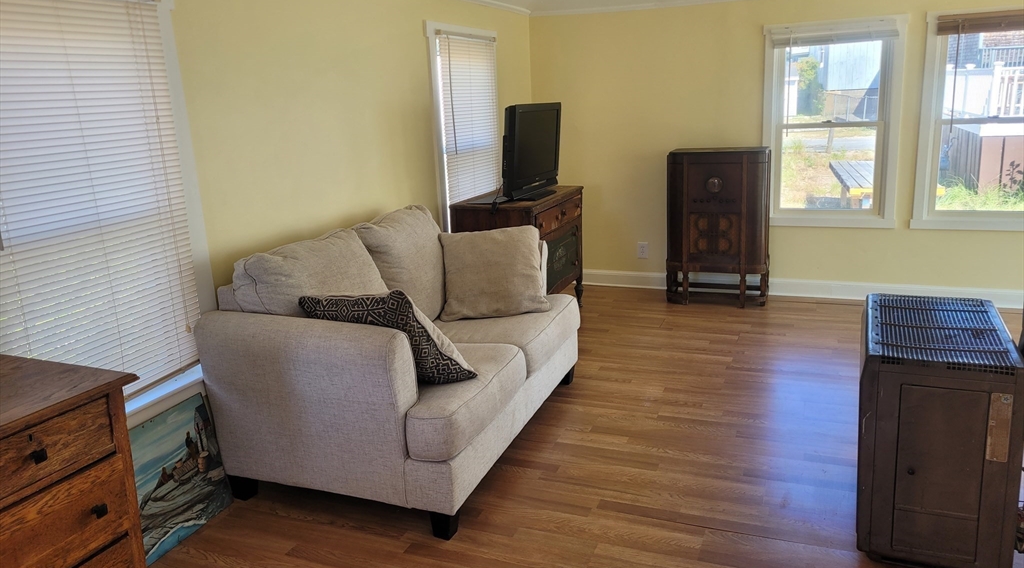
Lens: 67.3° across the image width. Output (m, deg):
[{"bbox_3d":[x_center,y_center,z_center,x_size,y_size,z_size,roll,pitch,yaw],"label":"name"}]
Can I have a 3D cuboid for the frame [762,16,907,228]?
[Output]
[{"bbox_3d":[2.024,-1.002,4.898,0.808,1.281,0.110,3,15,23],"label":"frame"}]

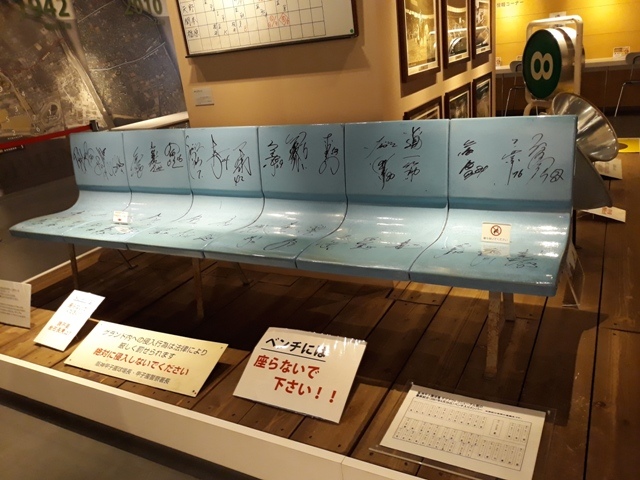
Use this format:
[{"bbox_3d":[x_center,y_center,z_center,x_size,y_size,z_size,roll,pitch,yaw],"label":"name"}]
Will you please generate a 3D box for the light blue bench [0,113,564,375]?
[{"bbox_3d":[-0.407,-0.105,2.464,2.922,0.806,0.633,5,23,27],"label":"light blue bench"}]

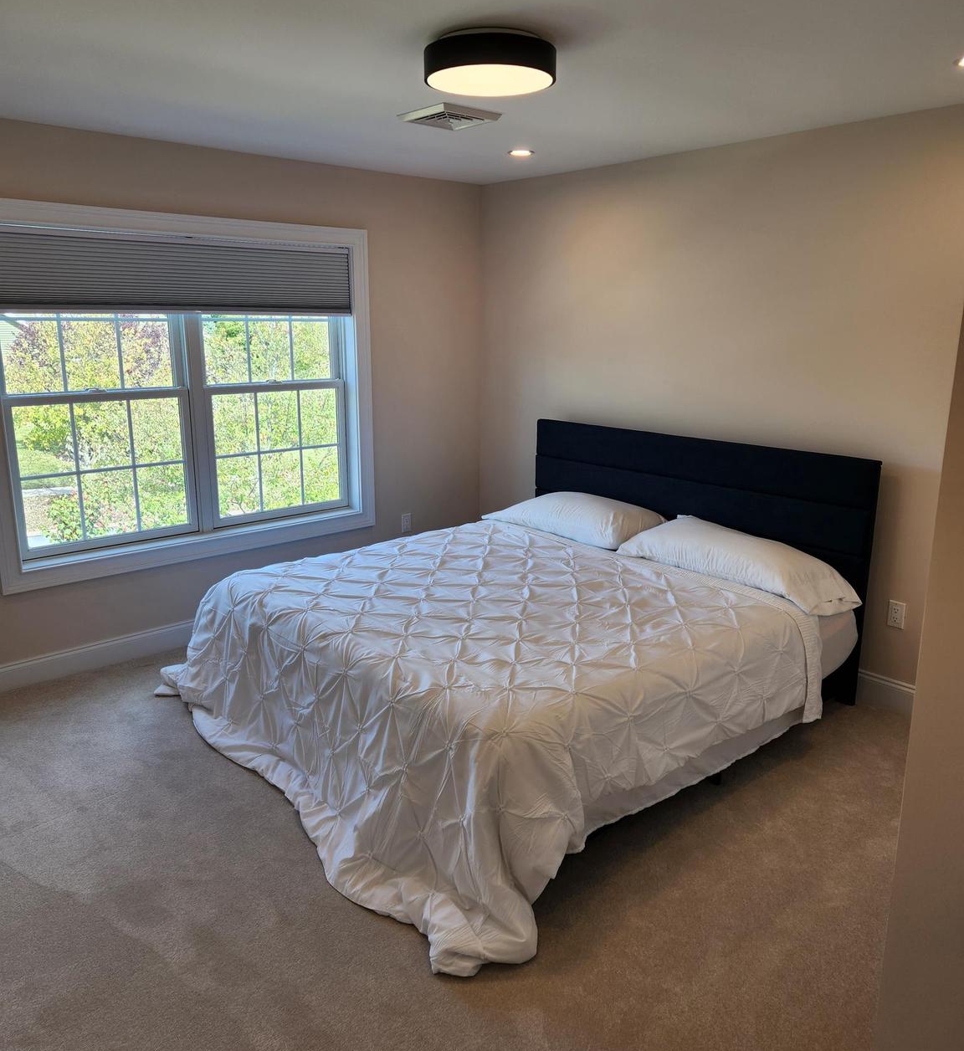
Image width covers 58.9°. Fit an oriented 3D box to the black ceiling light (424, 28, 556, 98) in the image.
[{"bbox_3d":[0.025,-1.356,2.507,0.386,0.101,0.386,0,14,0],"label":"black ceiling light"}]

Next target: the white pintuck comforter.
[{"bbox_3d":[-0.056,0.526,3.554,1.966,0.638,2.293,-12,18,-40],"label":"white pintuck comforter"}]

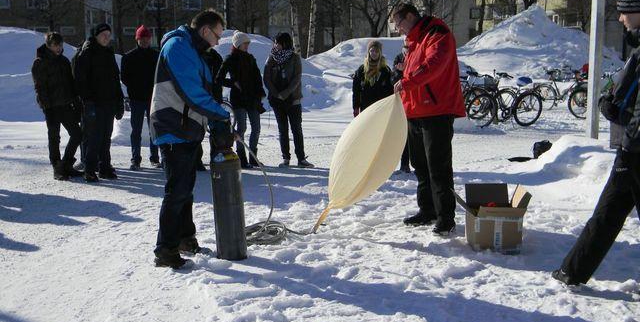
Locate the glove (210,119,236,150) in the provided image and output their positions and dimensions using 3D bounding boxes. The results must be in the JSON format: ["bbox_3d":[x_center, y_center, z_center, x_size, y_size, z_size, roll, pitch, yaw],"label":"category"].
[{"bbox_3d":[-0.689,-0.179,5.330,0.140,0.220,0.130,0,9,6],"label":"glove"}]

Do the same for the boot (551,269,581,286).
[{"bbox_3d":[1.586,0.725,4.800,0.270,0.125,0.105,17,11,9],"label":"boot"}]

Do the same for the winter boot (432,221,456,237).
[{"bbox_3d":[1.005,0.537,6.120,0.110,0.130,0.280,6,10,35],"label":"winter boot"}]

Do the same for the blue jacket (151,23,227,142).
[{"bbox_3d":[-0.895,-0.520,5.220,0.510,0.810,0.550,0,8,-2],"label":"blue jacket"}]

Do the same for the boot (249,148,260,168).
[{"bbox_3d":[-0.813,-0.038,9.550,0.100,0.240,0.270,-8,11,-44],"label":"boot"}]

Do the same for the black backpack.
[{"bbox_3d":[2.911,-0.166,9.984,0.280,0.270,0.220,2,9,17],"label":"black backpack"}]

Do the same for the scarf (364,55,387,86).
[{"bbox_3d":[0.688,-1.122,9.400,0.270,0.360,0.220,1,8,6],"label":"scarf"}]

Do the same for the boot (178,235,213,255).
[{"bbox_3d":[-1.006,0.616,5.694,0.290,0.140,0.120,2,9,16],"label":"boot"}]

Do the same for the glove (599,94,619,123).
[{"bbox_3d":[1.762,-0.323,4.620,0.130,0.165,0.120,0,8,0],"label":"glove"}]

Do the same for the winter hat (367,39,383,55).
[{"bbox_3d":[0.704,-1.452,9.700,0.200,0.210,0.230,0,9,9],"label":"winter hat"}]

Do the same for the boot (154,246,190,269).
[{"bbox_3d":[-1.020,0.667,5.240,0.280,0.160,0.110,2,8,12],"label":"boot"}]

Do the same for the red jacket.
[{"bbox_3d":[0.905,-0.742,6.044,0.470,0.800,0.540,-2,9,-8],"label":"red jacket"}]

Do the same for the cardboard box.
[{"bbox_3d":[1.286,0.434,5.691,0.550,0.430,0.370,-1,9,0],"label":"cardboard box"}]

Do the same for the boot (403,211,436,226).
[{"bbox_3d":[0.844,0.479,6.423,0.300,0.130,0.120,-2,9,-5],"label":"boot"}]

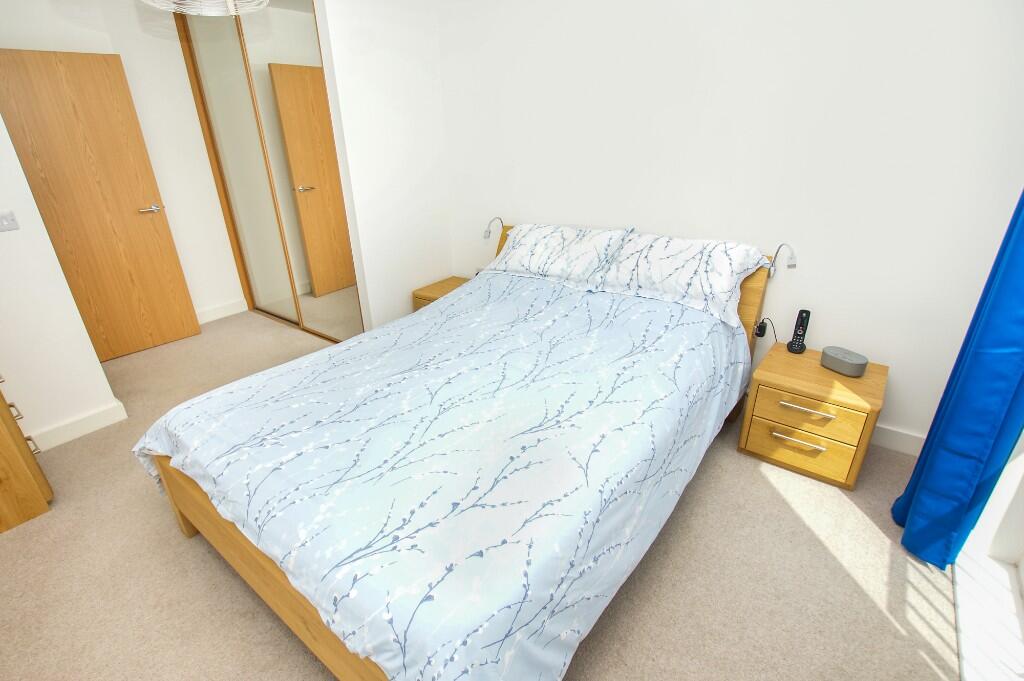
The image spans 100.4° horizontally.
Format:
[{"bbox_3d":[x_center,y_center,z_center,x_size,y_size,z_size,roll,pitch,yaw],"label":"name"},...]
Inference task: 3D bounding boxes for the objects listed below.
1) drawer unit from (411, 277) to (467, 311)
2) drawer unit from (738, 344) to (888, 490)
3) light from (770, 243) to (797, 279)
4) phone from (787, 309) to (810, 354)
[{"bbox_3d":[-0.461,-0.234,3.528,0.470,0.420,0.490,15,28,34],"label":"drawer unit"},{"bbox_3d":[1.452,0.334,2.071,0.465,0.414,0.482,18,29,38],"label":"drawer unit"},{"bbox_3d":[1.354,-0.395,2.120,0.100,0.168,0.090,15,28,34],"label":"light"},{"bbox_3d":[1.466,-0.041,2.173,0.080,0.192,0.085,15,28,34],"label":"phone"}]

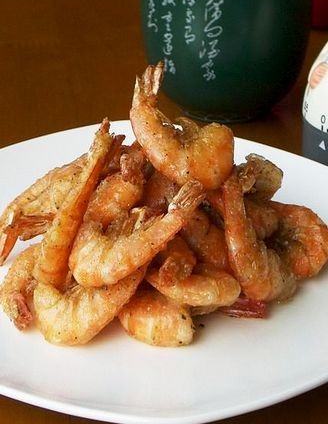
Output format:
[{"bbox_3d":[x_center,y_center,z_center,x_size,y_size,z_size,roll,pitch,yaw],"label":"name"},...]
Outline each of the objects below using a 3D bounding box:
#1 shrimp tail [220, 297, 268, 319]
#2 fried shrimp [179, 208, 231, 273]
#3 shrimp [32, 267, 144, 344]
[{"bbox_3d":[0.040,0.048,0.506,0.026,0.009,0.014,-3,31,-4],"label":"shrimp tail"},{"bbox_3d":[0.022,0.015,0.520,0.027,0.033,0.038,-17,35,-25],"label":"fried shrimp"},{"bbox_3d":[-0.036,0.045,0.490,0.054,0.030,0.034,2,31,3],"label":"shrimp"}]

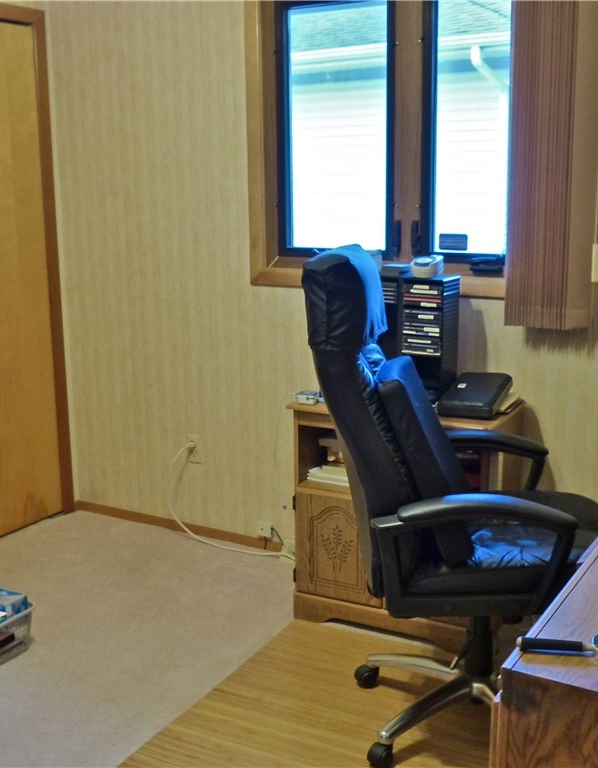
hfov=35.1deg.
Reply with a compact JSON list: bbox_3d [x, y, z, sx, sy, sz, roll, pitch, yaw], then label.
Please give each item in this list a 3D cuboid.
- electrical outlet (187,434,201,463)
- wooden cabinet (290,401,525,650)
[{"bbox_3d":[-0.425,0.265,3.824,0.070,0.117,0.012,6,14,30],"label":"electrical outlet"},{"bbox_3d":[0.359,0.421,3.105,0.650,0.720,0.440,6,14,30],"label":"wooden cabinet"}]

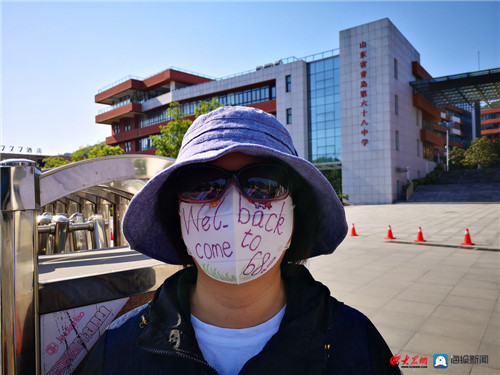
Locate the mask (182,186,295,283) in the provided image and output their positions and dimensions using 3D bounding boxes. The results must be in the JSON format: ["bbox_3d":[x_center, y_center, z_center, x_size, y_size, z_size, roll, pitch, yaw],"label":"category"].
[{"bbox_3d":[-0.016,0.057,0.480,0.143,0.126,0.080,-2,-2,-1],"label":"mask"}]

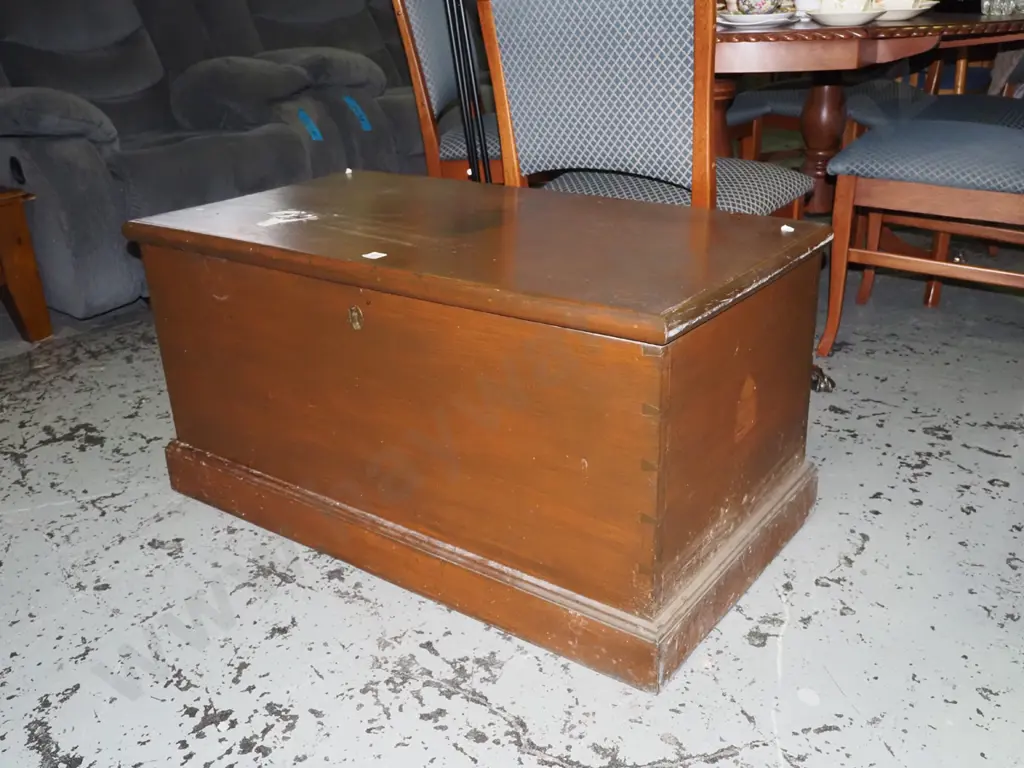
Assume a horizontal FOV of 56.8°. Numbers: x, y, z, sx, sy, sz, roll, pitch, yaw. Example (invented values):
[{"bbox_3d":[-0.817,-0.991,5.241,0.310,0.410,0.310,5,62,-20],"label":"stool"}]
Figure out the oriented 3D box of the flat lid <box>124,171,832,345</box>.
[{"bbox_3d":[-0.086,-0.248,1.554,1.050,0.036,0.545,14,27,34],"label":"flat lid"}]

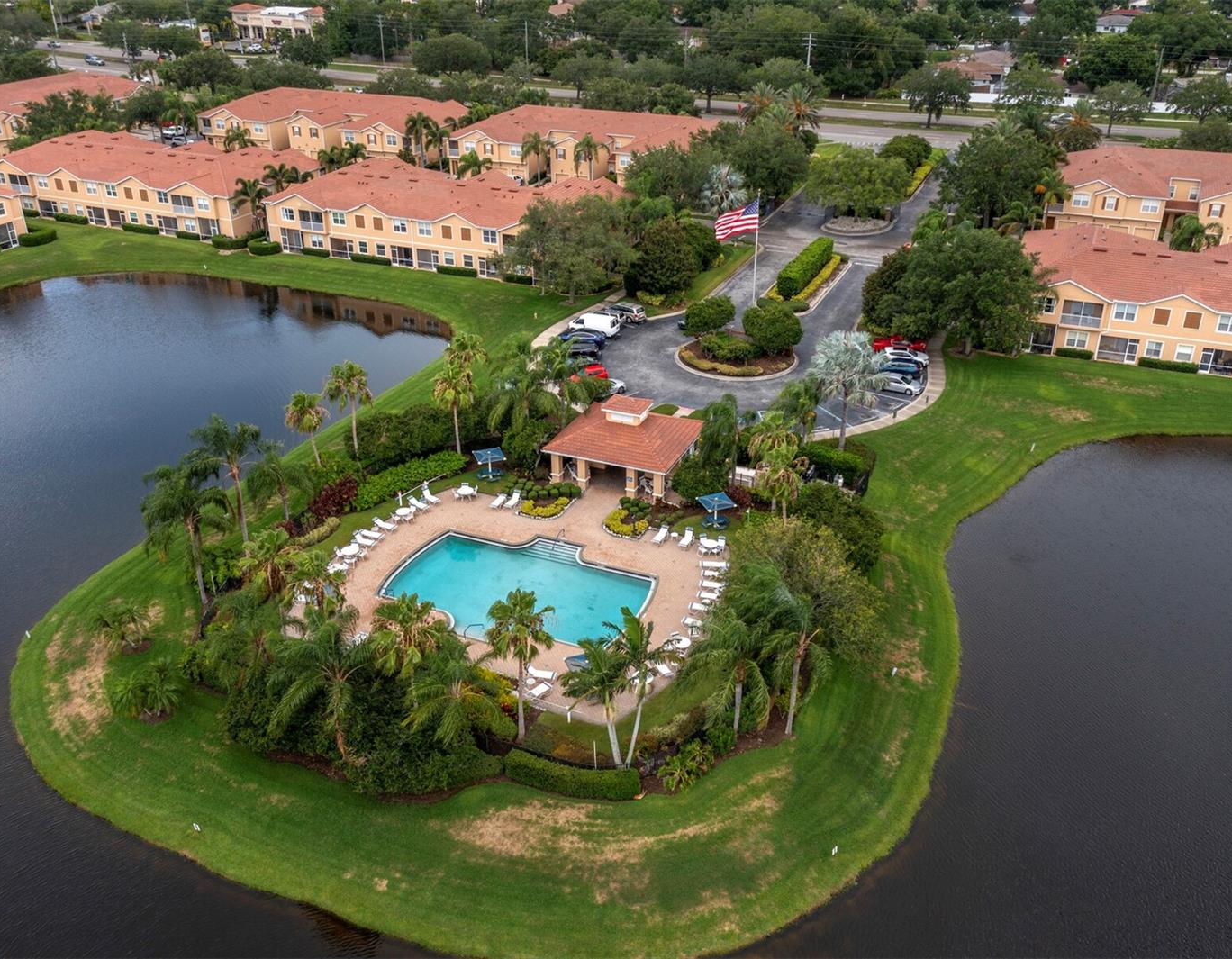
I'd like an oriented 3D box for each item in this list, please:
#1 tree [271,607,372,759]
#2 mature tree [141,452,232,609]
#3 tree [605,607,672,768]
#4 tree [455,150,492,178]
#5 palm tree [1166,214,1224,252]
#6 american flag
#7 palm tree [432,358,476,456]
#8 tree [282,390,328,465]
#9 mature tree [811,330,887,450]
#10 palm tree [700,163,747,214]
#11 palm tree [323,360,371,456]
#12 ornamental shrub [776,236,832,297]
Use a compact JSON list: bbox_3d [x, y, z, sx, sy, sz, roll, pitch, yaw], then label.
[{"bbox_3d":[-15.029,11.328,57.968,5.000,8.800,5.000,0,28,0],"label":"tree"},{"bbox_3d":[-26.319,3.556,69.396,5.200,10.300,5.200,0,28,0],"label":"mature tree"},{"bbox_3d":[1.200,11.390,59.850,3.470,10.510,3.470,-1,29,0],"label":"tree"},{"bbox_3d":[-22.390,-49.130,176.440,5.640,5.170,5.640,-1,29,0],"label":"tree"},{"bbox_3d":[72.735,-30.693,139.982,5.800,4.600,5.800,11,30,20],"label":"palm tree"},{"bbox_3d":[13.279,-28.524,122.900,5.100,4.400,0.800,-1,28,0],"label":"american flag"},{"bbox_3d":[-13.138,-5.540,92.362,3.570,9.010,3.570,-1,28,0],"label":"palm tree"},{"bbox_3d":[-25.051,-3.749,91.454,3.610,6.920,3.610,-1,28,0],"label":"tree"},{"bbox_3d":[18.909,-6.892,92.402,6.260,10.760,6.260,-1,28,0],"label":"mature tree"},{"bbox_3d":[15.252,-40.237,157.718,6.500,8.130,6.500,-1,28,0],"label":"palm tree"},{"bbox_3d":[-20.554,-4.544,87.494,3.700,9.200,3.700,0,28,0],"label":"palm tree"},{"bbox_3d":[22.943,-25.610,134.204,1.850,2.000,17.600,11,30,21],"label":"ornamental shrub"}]

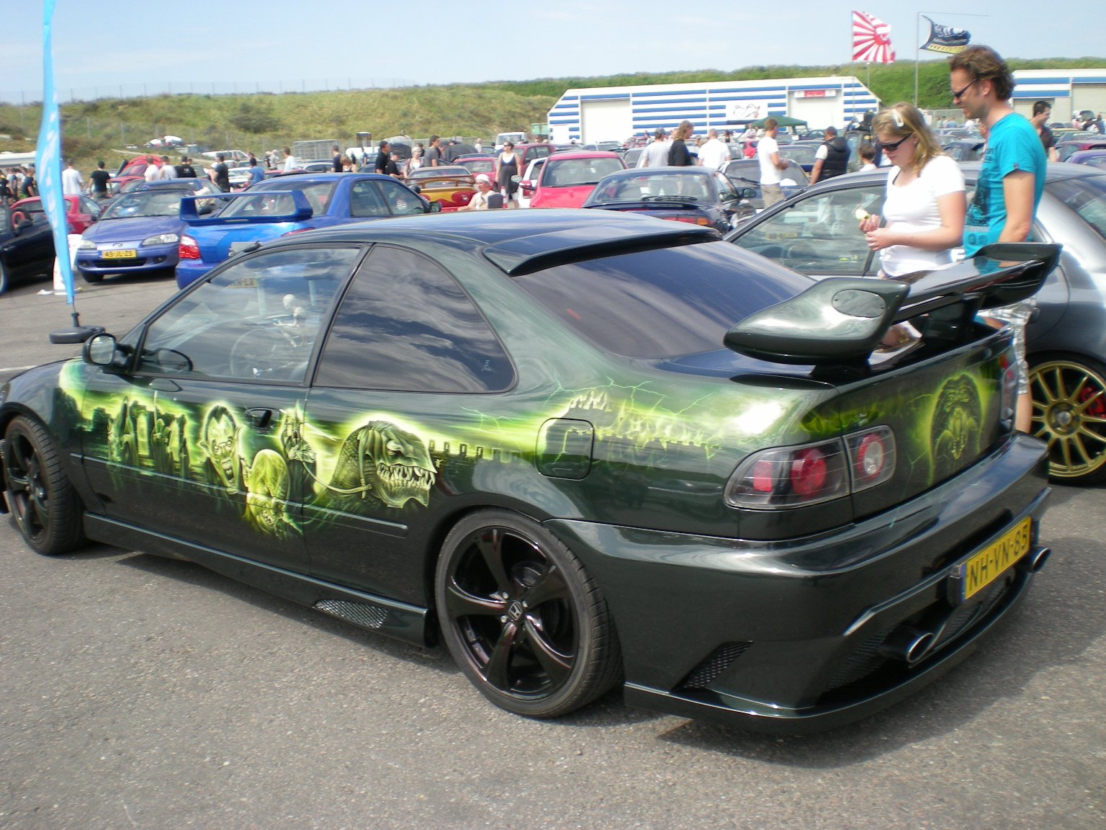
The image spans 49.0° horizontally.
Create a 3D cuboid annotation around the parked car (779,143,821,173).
[{"bbox_3d":[6.042,-6.333,31.500,1.700,1.420,4.100,0,12,12],"label":"parked car"}]

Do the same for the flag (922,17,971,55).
[{"bbox_3d":[10.651,-10.310,33.000,1.350,1.030,0.350,-2,12,0],"label":"flag"}]

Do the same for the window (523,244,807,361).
[{"bbox_3d":[0.445,-0.404,3.757,0.660,0.100,1.200,38,33,27],"label":"window"}]

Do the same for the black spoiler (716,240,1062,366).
[{"bbox_3d":[0.993,-0.303,3.281,0.480,0.260,1.360,7,15,38],"label":"black spoiler"}]

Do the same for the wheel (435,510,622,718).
[{"bbox_3d":[-0.048,0.526,3.414,0.590,0.590,0.210,7,15,38],"label":"wheel"}]

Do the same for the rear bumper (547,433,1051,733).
[{"bbox_3d":[0.864,0.376,3.557,0.850,0.520,1.700,7,15,38],"label":"rear bumper"}]

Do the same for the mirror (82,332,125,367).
[{"bbox_3d":[-1.596,-0.233,4.318,0.110,0.125,0.190,7,16,39],"label":"mirror"}]

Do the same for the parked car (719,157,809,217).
[{"bbox_3d":[3.428,-3.484,19.700,1.710,1.310,4.350,0,12,10],"label":"parked car"}]

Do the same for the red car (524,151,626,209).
[{"bbox_3d":[0.521,-3.384,19.106,1.660,1.450,3.850,-2,12,4],"label":"red car"}]

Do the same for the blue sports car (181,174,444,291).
[{"bbox_3d":[-2.211,-1.935,13.336,1.740,1.440,4.410,2,13,20],"label":"blue sports car"}]

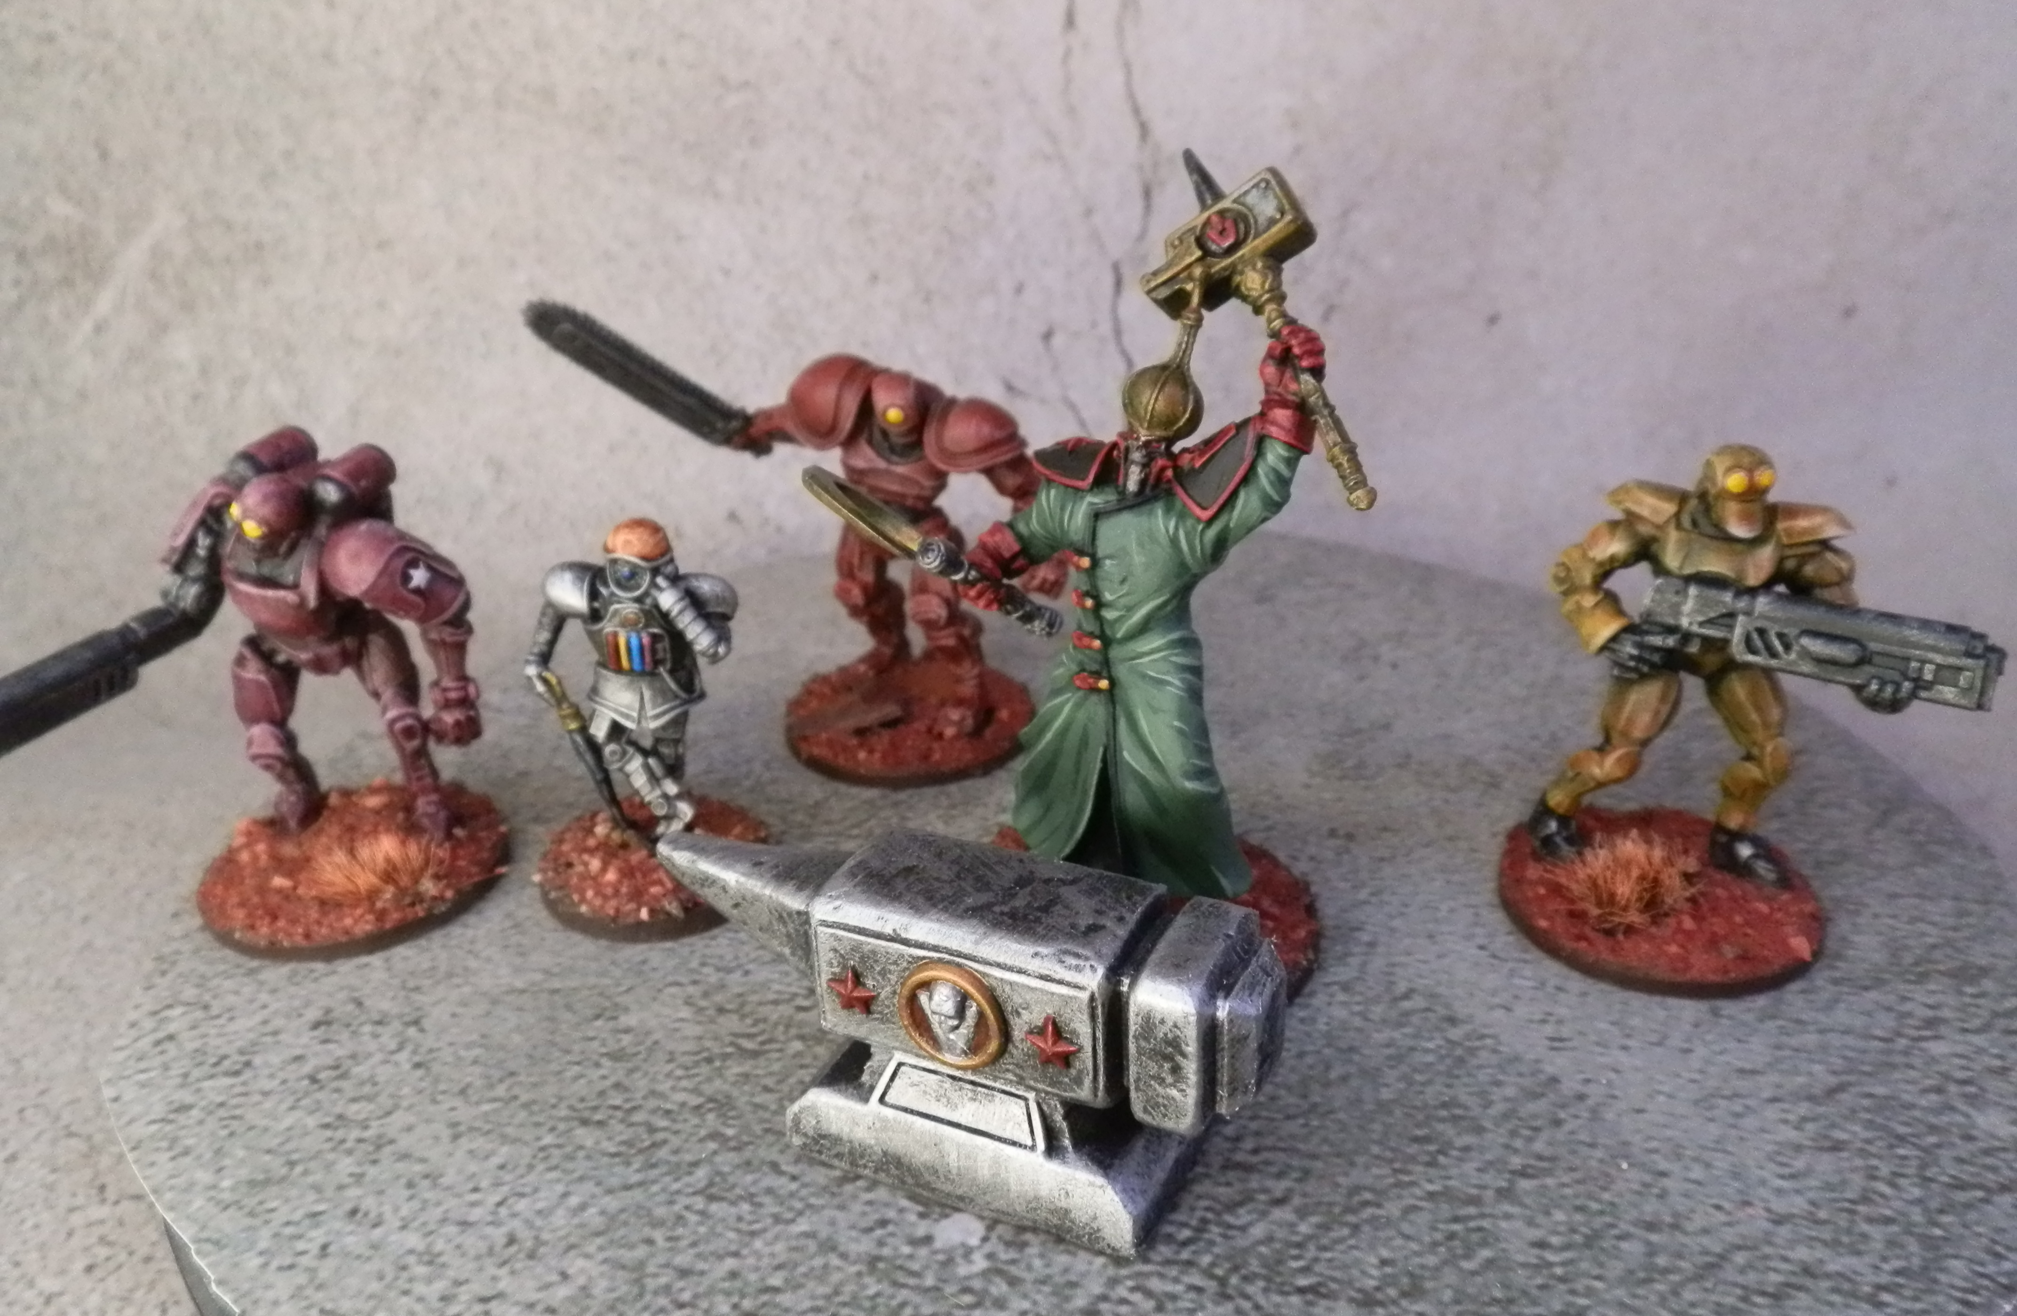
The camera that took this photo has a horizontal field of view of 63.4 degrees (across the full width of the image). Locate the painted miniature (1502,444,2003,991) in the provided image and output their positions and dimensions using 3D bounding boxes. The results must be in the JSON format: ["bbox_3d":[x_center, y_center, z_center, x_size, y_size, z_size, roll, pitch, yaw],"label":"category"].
[{"bbox_3d":[0.070,0.003,0.158,0.037,0.051,0.031,4,26,9],"label":"painted miniature"}]

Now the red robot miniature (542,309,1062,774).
[{"bbox_3d":[-0.023,-0.015,0.194,0.060,0.054,0.032,-2,25,-4],"label":"red robot miniature"}]

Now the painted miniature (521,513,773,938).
[{"bbox_3d":[-0.037,0.005,0.166,0.024,0.041,0.024,-3,25,-5],"label":"painted miniature"}]

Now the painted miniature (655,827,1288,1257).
[{"bbox_3d":[-0.005,0.029,0.135,0.056,0.024,0.017,10,27,21],"label":"painted miniature"}]

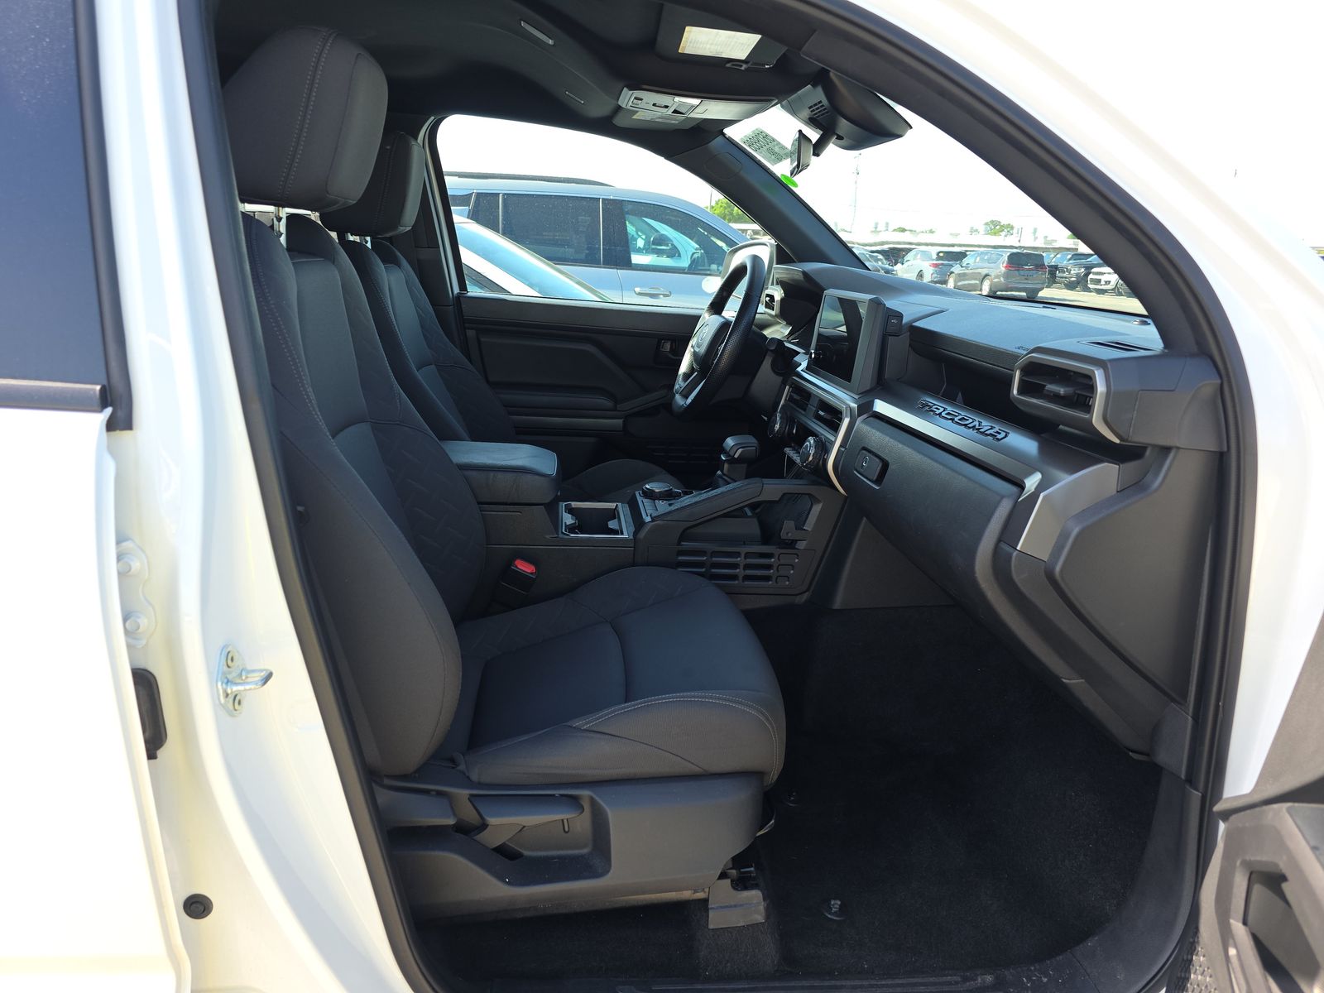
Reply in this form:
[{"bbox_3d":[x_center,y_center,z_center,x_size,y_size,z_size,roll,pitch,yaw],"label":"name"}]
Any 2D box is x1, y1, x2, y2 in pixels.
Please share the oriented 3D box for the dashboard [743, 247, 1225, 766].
[{"bbox_3d":[0.444,-0.133,1.633,0.480,0.560,1.460,1,16,-9],"label":"dashboard"}]

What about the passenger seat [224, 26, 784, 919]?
[{"bbox_3d":[-0.228,-0.007,1.177,0.800,1.090,0.550,1,16,-9],"label":"passenger seat"}]

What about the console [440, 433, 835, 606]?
[{"bbox_3d":[-0.120,0.037,1.601,0.800,0.330,0.270,1,16,-9],"label":"console"}]

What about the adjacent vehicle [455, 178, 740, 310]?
[{"bbox_3d":[-0.772,-1.445,6.939,4.950,1.800,1.950,1,16,-9],"label":"adjacent vehicle"}]

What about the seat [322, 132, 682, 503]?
[{"bbox_3d":[-0.333,-0.197,1.895,0.800,1.060,0.550,1,16,-9],"label":"seat"}]

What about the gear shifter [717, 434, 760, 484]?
[{"bbox_3d":[0.139,-0.068,1.624,0.080,0.100,0.065,1,16,-9],"label":"gear shifter"}]

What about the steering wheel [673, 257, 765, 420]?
[{"bbox_3d":[0.121,-0.344,1.917,0.110,0.380,0.380,26,11,-15],"label":"steering wheel"}]

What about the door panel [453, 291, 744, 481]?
[{"bbox_3d":[-0.041,-0.184,2.301,0.970,0.620,0.130,1,16,-9],"label":"door panel"}]

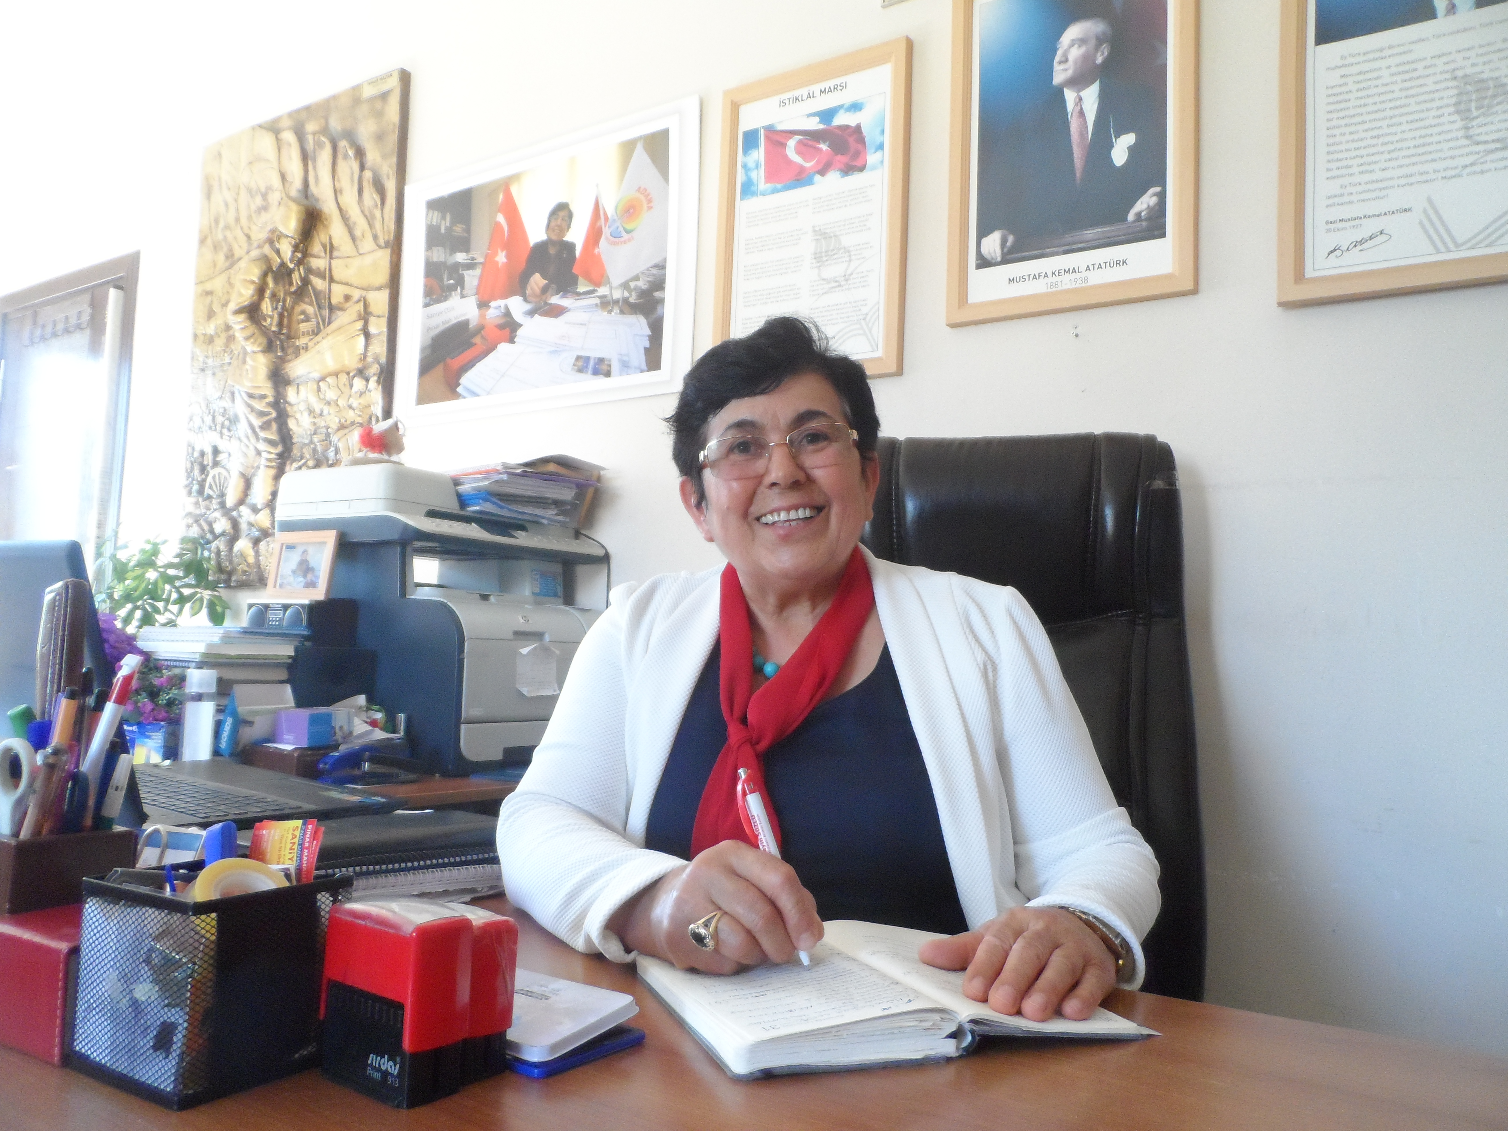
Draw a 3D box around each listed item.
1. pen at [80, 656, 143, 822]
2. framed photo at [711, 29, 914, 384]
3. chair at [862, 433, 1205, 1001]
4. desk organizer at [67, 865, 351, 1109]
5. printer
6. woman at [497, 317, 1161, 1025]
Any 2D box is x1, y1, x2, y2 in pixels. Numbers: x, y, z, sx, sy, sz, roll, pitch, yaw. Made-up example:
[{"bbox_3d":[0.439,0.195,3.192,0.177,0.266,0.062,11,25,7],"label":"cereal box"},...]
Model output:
[{"bbox_3d":[-0.419,0.126,0.666,0.012,0.148,0.015,24,5,29],"label":"pen"},{"bbox_3d":[0.104,-0.631,1.950,0.406,0.605,0.022,0,-4,33],"label":"framed photo"},{"bbox_3d":[0.154,0.455,1.127,0.650,1.260,0.710,0,-4,27],"label":"chair"},{"bbox_3d":[-0.318,0.237,0.622,0.115,0.102,0.104,0,-4,33],"label":"desk organizer"},{"bbox_3d":[-0.570,0.102,2.044,0.510,0.520,0.445,0,-4,33],"label":"printer"},{"bbox_3d":[0.070,0.425,0.918,0.570,1.290,0.620,1,-3,21],"label":"woman"}]

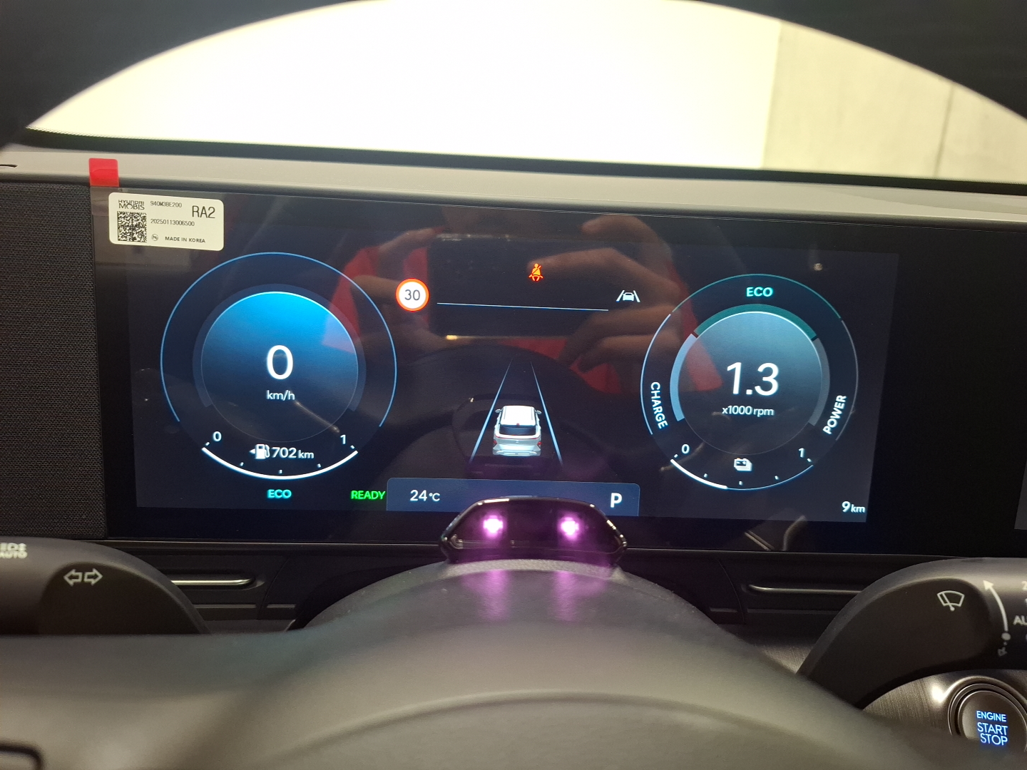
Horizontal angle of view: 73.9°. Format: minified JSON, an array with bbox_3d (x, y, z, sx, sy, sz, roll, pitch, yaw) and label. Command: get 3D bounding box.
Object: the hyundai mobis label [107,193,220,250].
[{"bbox_3d":[-0.126,-0.059,0.248,0.040,0.018,0.002,2,9,-4],"label":"hyundai mobis label"}]

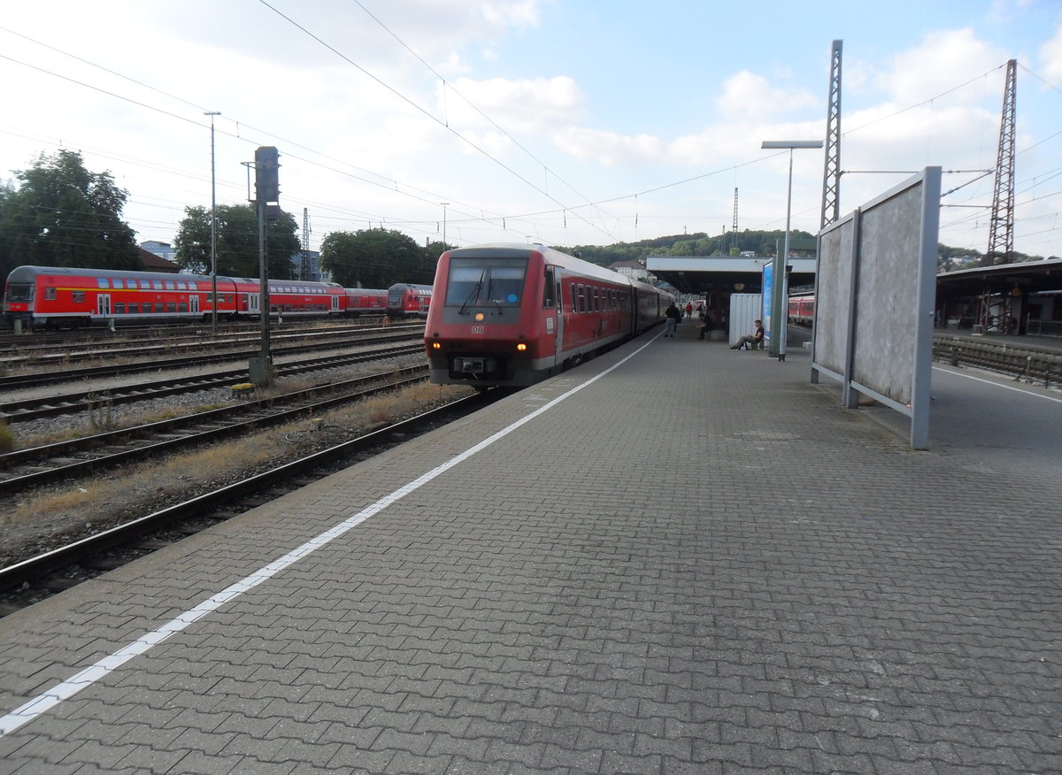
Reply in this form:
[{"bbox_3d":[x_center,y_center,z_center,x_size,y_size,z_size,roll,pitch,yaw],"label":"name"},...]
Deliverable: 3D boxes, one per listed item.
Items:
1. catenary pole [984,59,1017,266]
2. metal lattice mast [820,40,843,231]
[{"bbox_3d":[28.530,-11.306,49.836,1.500,16.300,1.400,2,6,13],"label":"catenary pole"},{"bbox_3d":[9.884,-6.198,27.316,0.700,10.140,0.600,2,6,13],"label":"metal lattice mast"}]

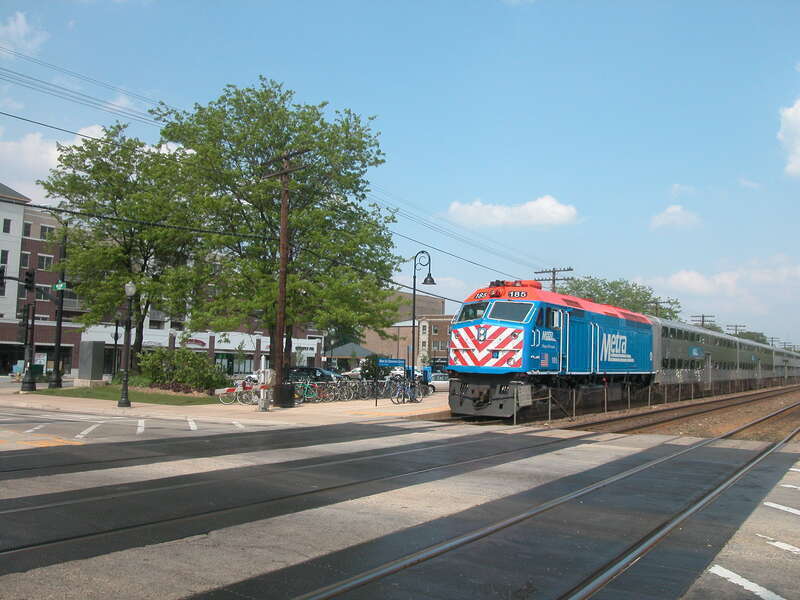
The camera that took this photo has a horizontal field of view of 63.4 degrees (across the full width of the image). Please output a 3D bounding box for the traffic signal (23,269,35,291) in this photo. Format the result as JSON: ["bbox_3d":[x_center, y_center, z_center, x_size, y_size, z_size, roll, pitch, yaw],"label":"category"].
[{"bbox_3d":[-20.749,-1.119,36.200,0.420,1.170,0.420,-2,-7,30],"label":"traffic signal"}]

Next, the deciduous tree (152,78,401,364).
[{"bbox_3d":[-6.122,-3.553,35.336,12.300,17.348,12.000,1,-6,0],"label":"deciduous tree"}]

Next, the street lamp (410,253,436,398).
[{"bbox_3d":[1.095,1.215,31.112,1.300,7.288,0.650,-1,-6,25],"label":"street lamp"}]

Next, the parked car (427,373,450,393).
[{"bbox_3d":[3.732,5.646,44.830,4.600,1.440,1.780,0,-6,12],"label":"parked car"}]

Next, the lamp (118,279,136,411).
[{"bbox_3d":[-10.055,1.634,23.998,0.460,4.636,0.460,1,-6,0],"label":"lamp"}]

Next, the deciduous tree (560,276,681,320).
[{"bbox_3d":[25.366,3.690,74.686,12.500,12.463,12.500,1,-6,0],"label":"deciduous tree"}]

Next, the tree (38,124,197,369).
[{"bbox_3d":[-16.843,-2.842,40.399,9.400,16.411,9.400,1,-6,0],"label":"tree"}]

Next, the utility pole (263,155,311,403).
[{"bbox_3d":[-4.880,-1.022,27.051,2.400,10.768,0.360,-3,-7,36],"label":"utility pole"}]

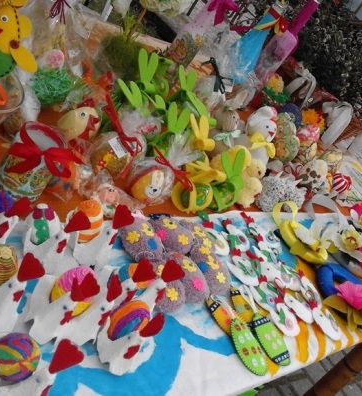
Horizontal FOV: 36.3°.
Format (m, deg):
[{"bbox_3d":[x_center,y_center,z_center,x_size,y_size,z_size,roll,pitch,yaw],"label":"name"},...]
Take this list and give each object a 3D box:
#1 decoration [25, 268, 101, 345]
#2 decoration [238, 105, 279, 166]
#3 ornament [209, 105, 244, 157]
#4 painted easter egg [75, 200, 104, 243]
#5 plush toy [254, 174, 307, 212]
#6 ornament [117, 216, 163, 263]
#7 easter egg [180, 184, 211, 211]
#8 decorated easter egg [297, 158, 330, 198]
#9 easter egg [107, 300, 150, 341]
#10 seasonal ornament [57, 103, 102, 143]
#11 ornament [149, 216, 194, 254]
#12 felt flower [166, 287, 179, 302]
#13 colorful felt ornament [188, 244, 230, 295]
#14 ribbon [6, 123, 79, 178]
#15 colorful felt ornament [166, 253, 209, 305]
[{"bbox_3d":[-0.140,0.127,0.652,0.085,0.092,0.060,37,29,0],"label":"decoration"},{"bbox_3d":[0.176,-0.133,1.249,0.075,0.140,0.080,-16,56,-46],"label":"decoration"},{"bbox_3d":[0.103,-0.152,1.280,0.080,0.122,0.075,-3,48,-49],"label":"ornament"},{"bbox_3d":[-0.122,0.031,0.721,0.043,0.057,0.043,2,44,-47],"label":"painted easter egg"},{"bbox_3d":[0.234,-0.008,1.296,0.095,0.085,0.085,16,33,-38],"label":"plush toy"},{"bbox_3d":[-0.062,0.065,0.847,0.062,0.035,0.078,13,35,-41],"label":"ornament"},{"bbox_3d":[0.026,-0.003,1.057,0.058,0.046,0.046,27,31,-17],"label":"easter egg"},{"bbox_3d":[0.298,-0.048,1.240,0.054,0.073,0.054,35,27,0],"label":"decorated easter egg"},{"bbox_3d":[-0.058,0.140,0.625,0.047,0.047,0.056,11,14,-20],"label":"easter egg"},{"bbox_3d":[-0.176,-0.131,0.957,0.068,0.066,0.052,32,29,-9],"label":"seasonal ornament"},{"bbox_3d":[-0.013,0.058,0.849,0.085,0.042,0.065,34,28,-6],"label":"ornament"},{"bbox_3d":[-0.012,0.134,0.767,0.021,0.005,0.023,-3,47,-46],"label":"felt flower"},{"bbox_3d":[0.042,0.108,0.836,0.067,0.042,0.090,2,44,-47],"label":"colorful felt ornament"},{"bbox_3d":[-0.195,-0.066,0.778,0.088,0.050,0.075,11,37,-44],"label":"ribbon"},{"bbox_3d":[0.009,0.115,0.789,0.067,0.042,0.090,2,44,-47],"label":"colorful felt ornament"}]

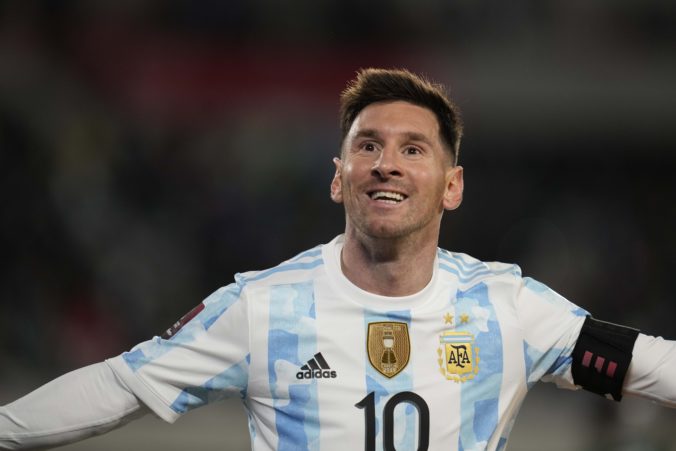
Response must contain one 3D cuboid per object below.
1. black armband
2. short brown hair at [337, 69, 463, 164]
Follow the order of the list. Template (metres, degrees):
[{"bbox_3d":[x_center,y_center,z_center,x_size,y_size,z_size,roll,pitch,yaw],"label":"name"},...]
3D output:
[{"bbox_3d":[0.374,0.187,10.580,0.078,0.102,0.100,15,0,10],"label":"black armband"},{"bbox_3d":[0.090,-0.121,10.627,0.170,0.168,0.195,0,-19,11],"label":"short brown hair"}]

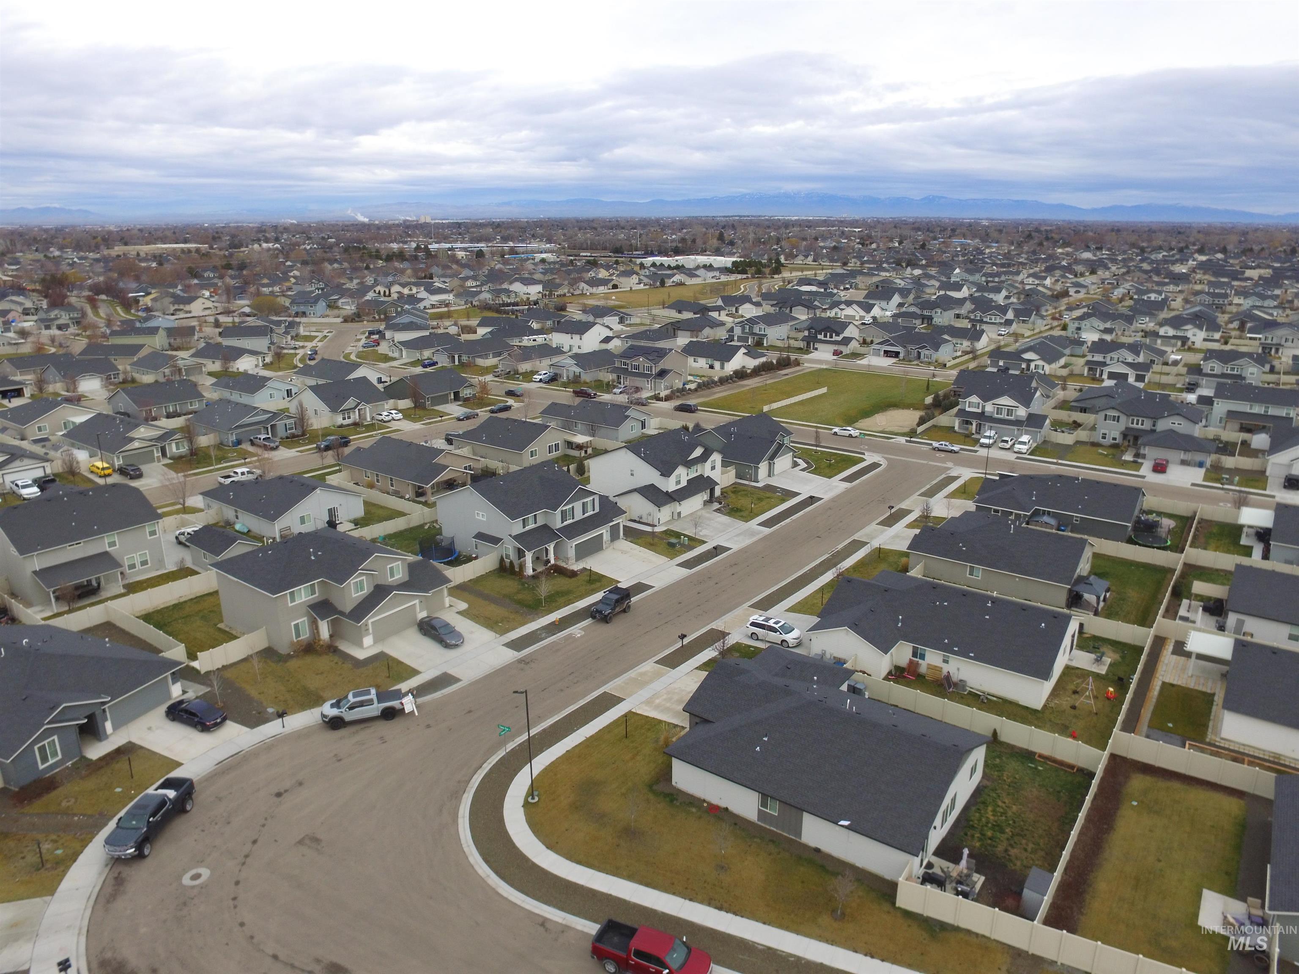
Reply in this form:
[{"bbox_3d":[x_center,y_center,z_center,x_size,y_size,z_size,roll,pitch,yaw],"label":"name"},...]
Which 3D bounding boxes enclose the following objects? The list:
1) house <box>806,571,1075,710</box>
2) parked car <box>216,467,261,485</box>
[{"bbox_3d":[26.330,12.270,67.190,19.600,5.500,15.800,12,23,31],"label":"house"},{"bbox_3d":[-60.770,-1.500,111.260,2.000,1.950,5.750,15,24,35],"label":"parked car"}]

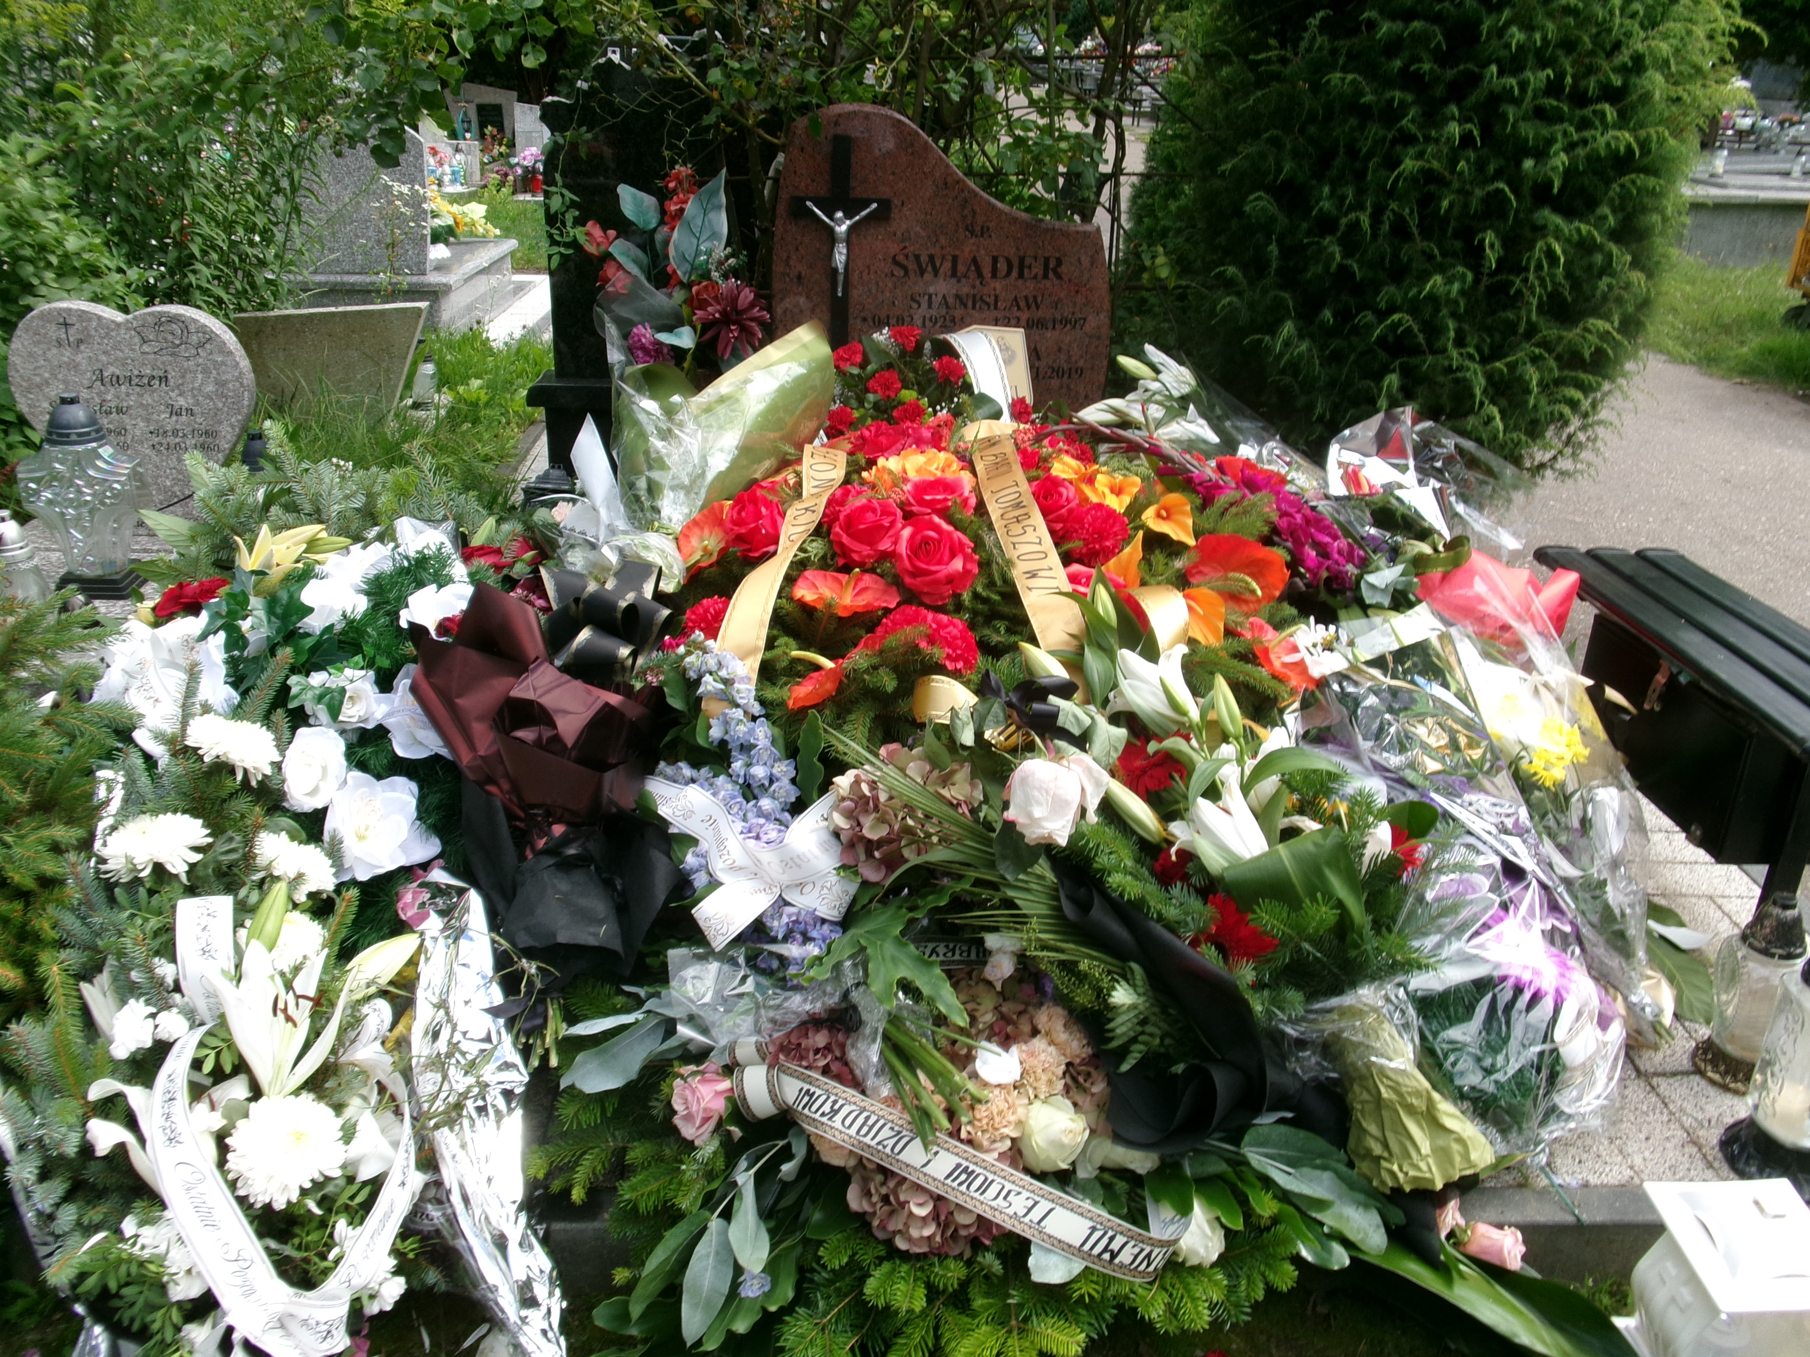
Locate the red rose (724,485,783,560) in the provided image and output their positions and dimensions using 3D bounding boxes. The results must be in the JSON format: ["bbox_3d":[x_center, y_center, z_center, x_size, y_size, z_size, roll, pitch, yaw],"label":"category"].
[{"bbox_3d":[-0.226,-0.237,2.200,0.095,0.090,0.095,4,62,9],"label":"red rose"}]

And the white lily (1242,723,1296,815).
[{"bbox_3d":[0.455,0.112,1.830,0.075,0.100,0.085,-3,-8,-10],"label":"white lily"}]

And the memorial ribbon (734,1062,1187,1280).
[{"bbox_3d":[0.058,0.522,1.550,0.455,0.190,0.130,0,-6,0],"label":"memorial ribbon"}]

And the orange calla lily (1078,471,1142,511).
[{"bbox_3d":[0.319,-0.293,2.270,0.095,0.065,0.070,-3,-3,-10],"label":"orange calla lily"}]

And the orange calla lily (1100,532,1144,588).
[{"bbox_3d":[0.309,-0.167,2.100,0.065,0.080,0.065,-5,-8,-14],"label":"orange calla lily"}]

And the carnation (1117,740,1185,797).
[{"bbox_3d":[0.312,0.114,1.850,0.085,0.060,0.085,1,62,0],"label":"carnation"}]

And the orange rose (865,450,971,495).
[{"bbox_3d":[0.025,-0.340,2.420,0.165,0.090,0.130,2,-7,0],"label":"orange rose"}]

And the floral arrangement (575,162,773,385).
[{"bbox_3d":[-0.432,-0.750,2.750,0.340,0.410,0.230,0,24,0],"label":"floral arrangement"}]

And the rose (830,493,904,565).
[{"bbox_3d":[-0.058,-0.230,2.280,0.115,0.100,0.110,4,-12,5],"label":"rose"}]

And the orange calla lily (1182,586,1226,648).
[{"bbox_3d":[0.409,-0.085,2.020,0.068,0.075,0.060,-5,-8,-14],"label":"orange calla lily"}]

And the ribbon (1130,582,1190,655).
[{"bbox_3d":[0.351,-0.080,2.000,0.075,0.085,0.075,-9,-6,-23],"label":"ribbon"}]

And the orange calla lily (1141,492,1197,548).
[{"bbox_3d":[0.378,-0.228,2.100,0.077,0.077,0.060,-2,-1,-5],"label":"orange calla lily"}]

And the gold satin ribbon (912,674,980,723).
[{"bbox_3d":[0.056,0.028,2.020,0.098,0.070,0.070,2,3,0],"label":"gold satin ribbon"}]

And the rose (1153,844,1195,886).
[{"bbox_3d":[0.304,0.212,1.660,0.050,0.050,0.045,2,-1,5],"label":"rose"}]

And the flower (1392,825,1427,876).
[{"bbox_3d":[0.575,0.197,1.680,0.055,0.062,0.045,-13,2,-27],"label":"flower"}]

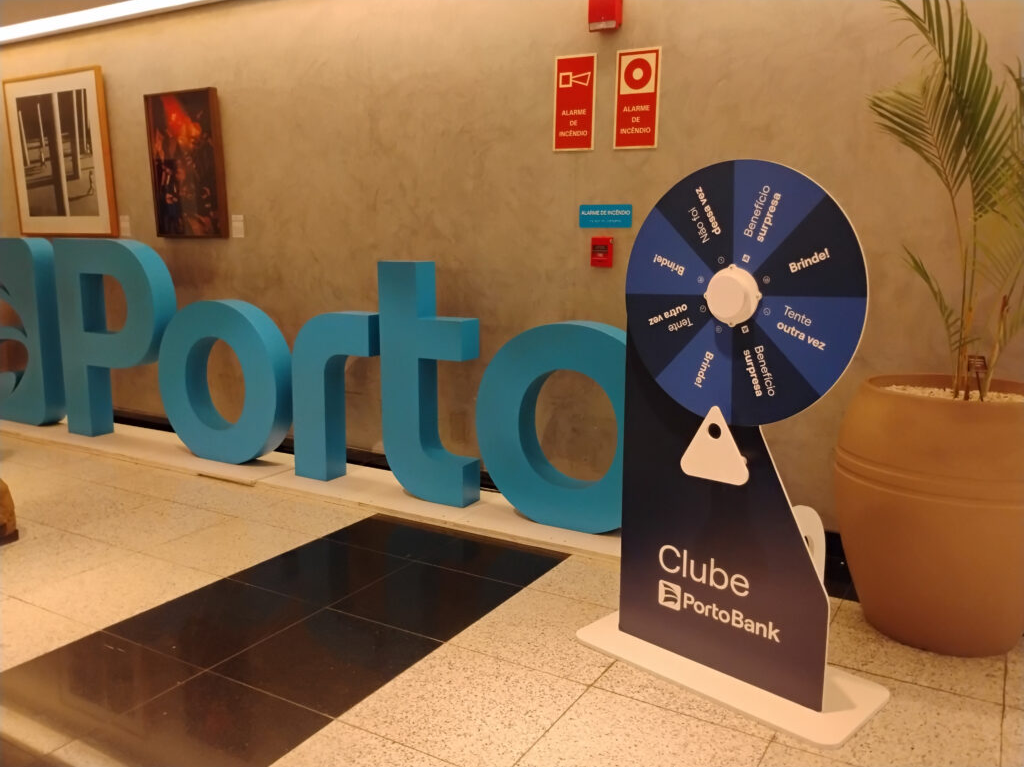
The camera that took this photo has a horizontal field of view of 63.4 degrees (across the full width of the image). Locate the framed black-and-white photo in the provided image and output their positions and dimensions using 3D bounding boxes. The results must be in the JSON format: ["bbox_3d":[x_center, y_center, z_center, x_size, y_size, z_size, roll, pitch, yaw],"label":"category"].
[{"bbox_3d":[-3.035,-1.520,5.567,1.040,1.050,0.036,6,11,30],"label":"framed black-and-white photo"}]

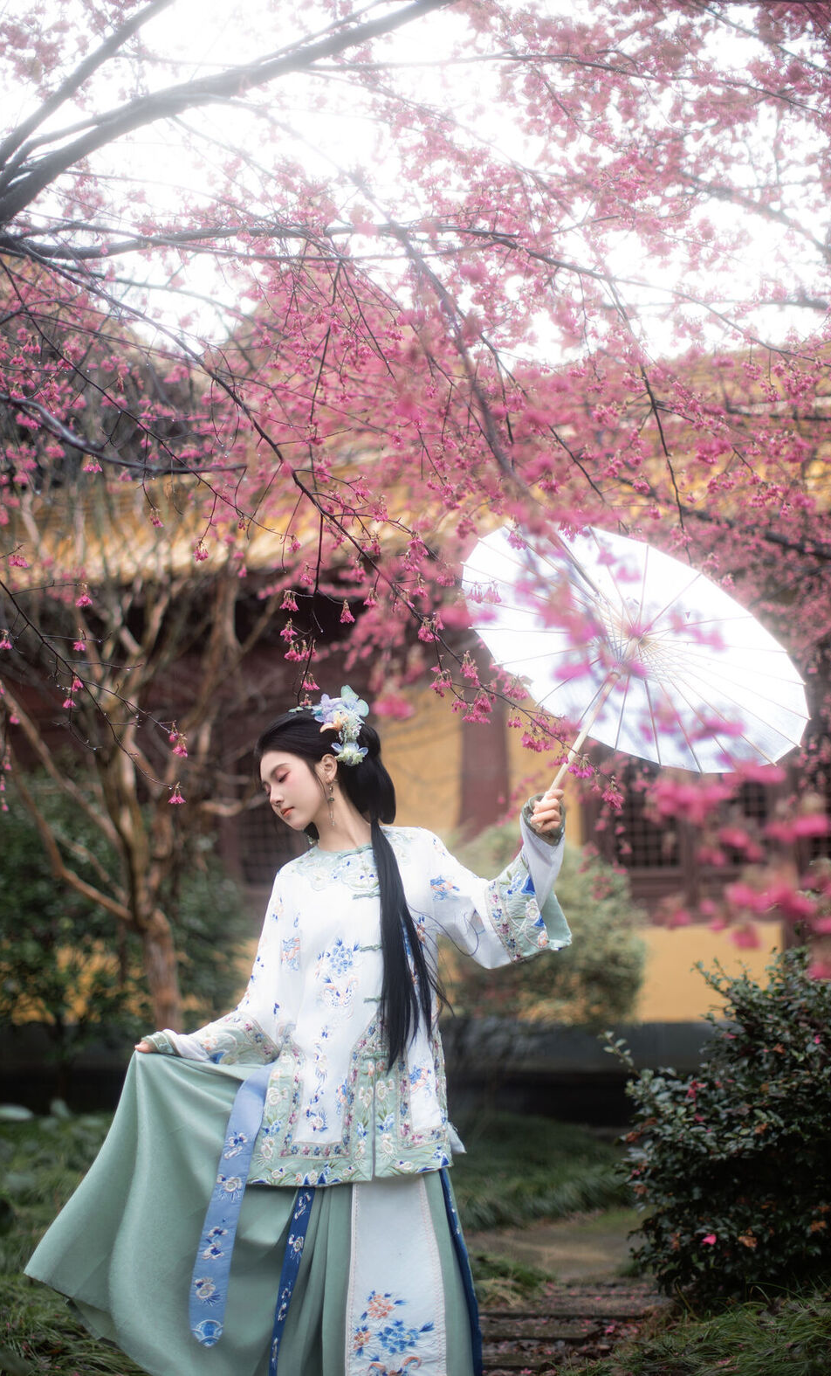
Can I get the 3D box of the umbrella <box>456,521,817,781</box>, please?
[{"bbox_3d":[0.364,0.072,3.852,0.805,0.540,0.805,31,-27,0],"label":"umbrella"}]

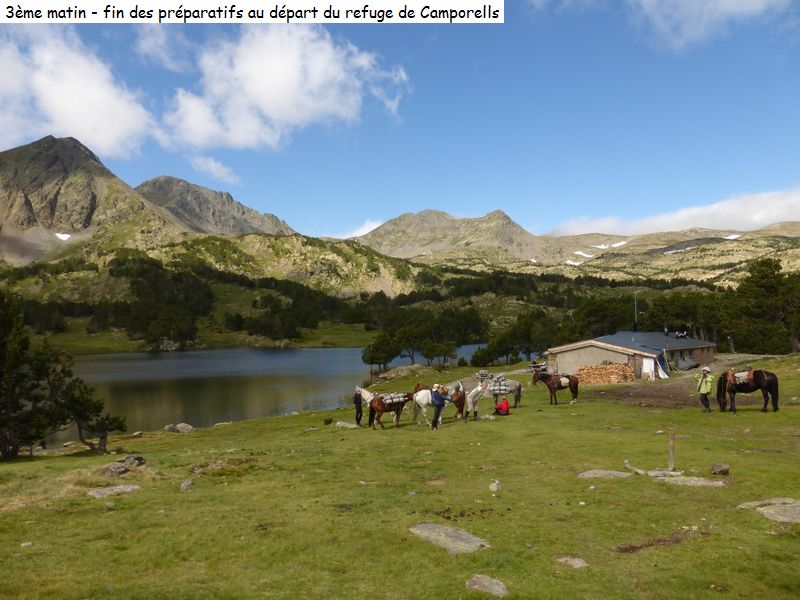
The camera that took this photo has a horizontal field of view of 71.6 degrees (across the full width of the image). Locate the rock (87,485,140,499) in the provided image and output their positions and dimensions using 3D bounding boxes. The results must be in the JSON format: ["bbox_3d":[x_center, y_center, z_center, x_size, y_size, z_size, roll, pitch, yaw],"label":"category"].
[{"bbox_3d":[-5.991,3.961,11.604,1.000,0.130,0.650,2,-4,-24],"label":"rock"}]

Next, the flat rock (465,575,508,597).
[{"bbox_3d":[1.035,3.423,6.650,0.520,0.100,0.360,-2,-2,42],"label":"flat rock"}]

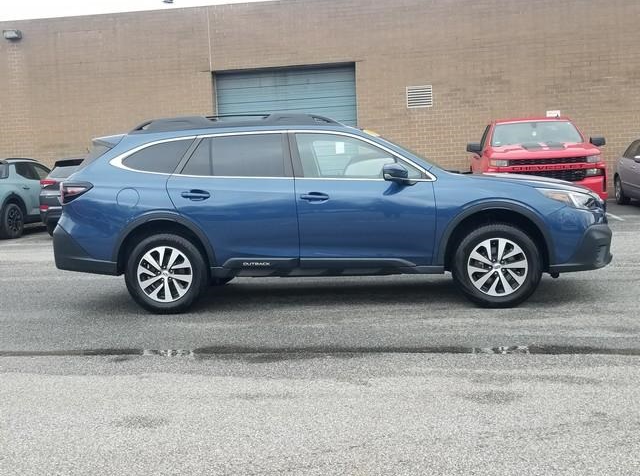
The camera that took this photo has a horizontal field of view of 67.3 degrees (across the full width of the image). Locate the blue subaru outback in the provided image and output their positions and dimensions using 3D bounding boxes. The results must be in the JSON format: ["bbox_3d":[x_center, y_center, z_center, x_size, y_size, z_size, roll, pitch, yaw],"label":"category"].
[{"bbox_3d":[0.045,-0.272,4.820,4.860,1.680,1.900,-1,4,4],"label":"blue subaru outback"}]

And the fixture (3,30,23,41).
[{"bbox_3d":[-9.210,-6.060,14.400,0.450,0.280,0.230,-2,4,5],"label":"fixture"}]

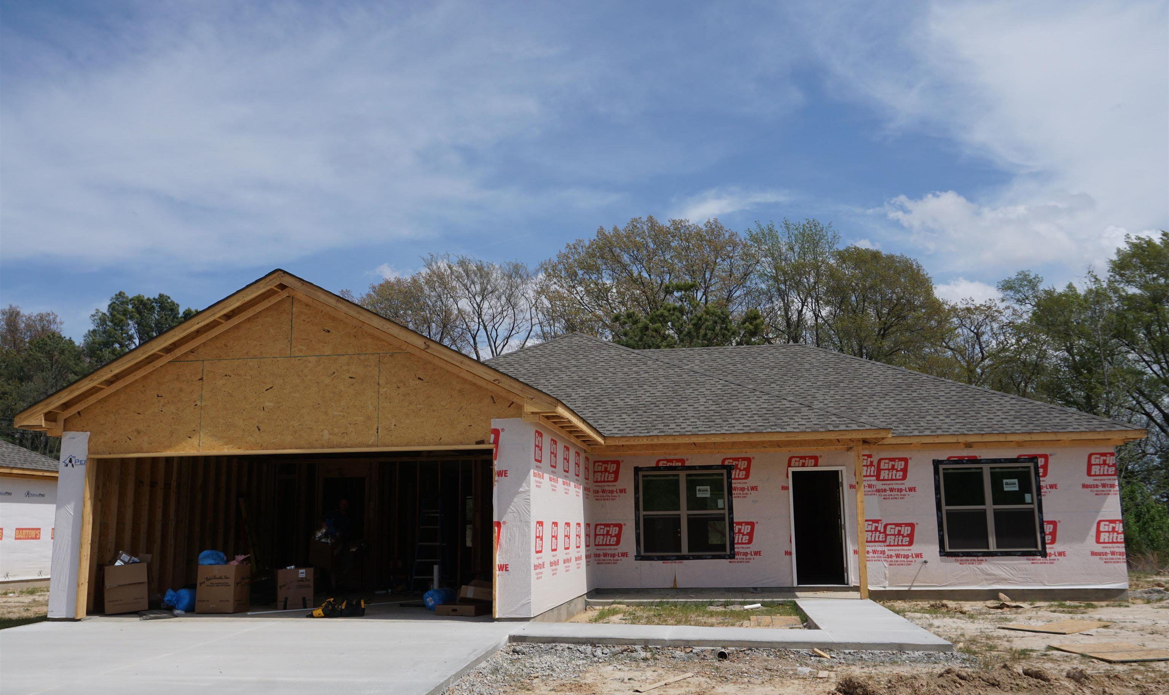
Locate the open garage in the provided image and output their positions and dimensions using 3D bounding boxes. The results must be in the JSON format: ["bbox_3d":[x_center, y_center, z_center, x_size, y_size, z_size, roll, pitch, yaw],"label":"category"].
[{"bbox_3d":[-3.515,1.764,16.072,7.300,4.500,6.500,-2,-10,8],"label":"open garage"}]

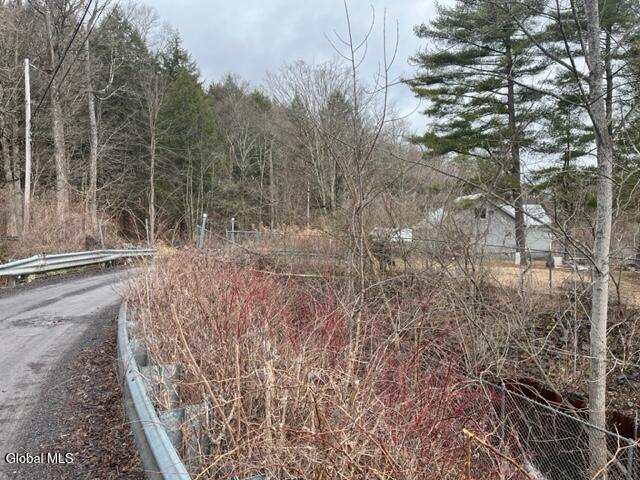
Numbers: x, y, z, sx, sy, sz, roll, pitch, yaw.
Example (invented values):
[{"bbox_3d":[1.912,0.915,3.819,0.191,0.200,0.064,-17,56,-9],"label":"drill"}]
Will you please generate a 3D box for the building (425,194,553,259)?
[{"bbox_3d":[16.600,-1.150,46.500,10.300,5.700,9.000,0,0,0],"label":"building"}]

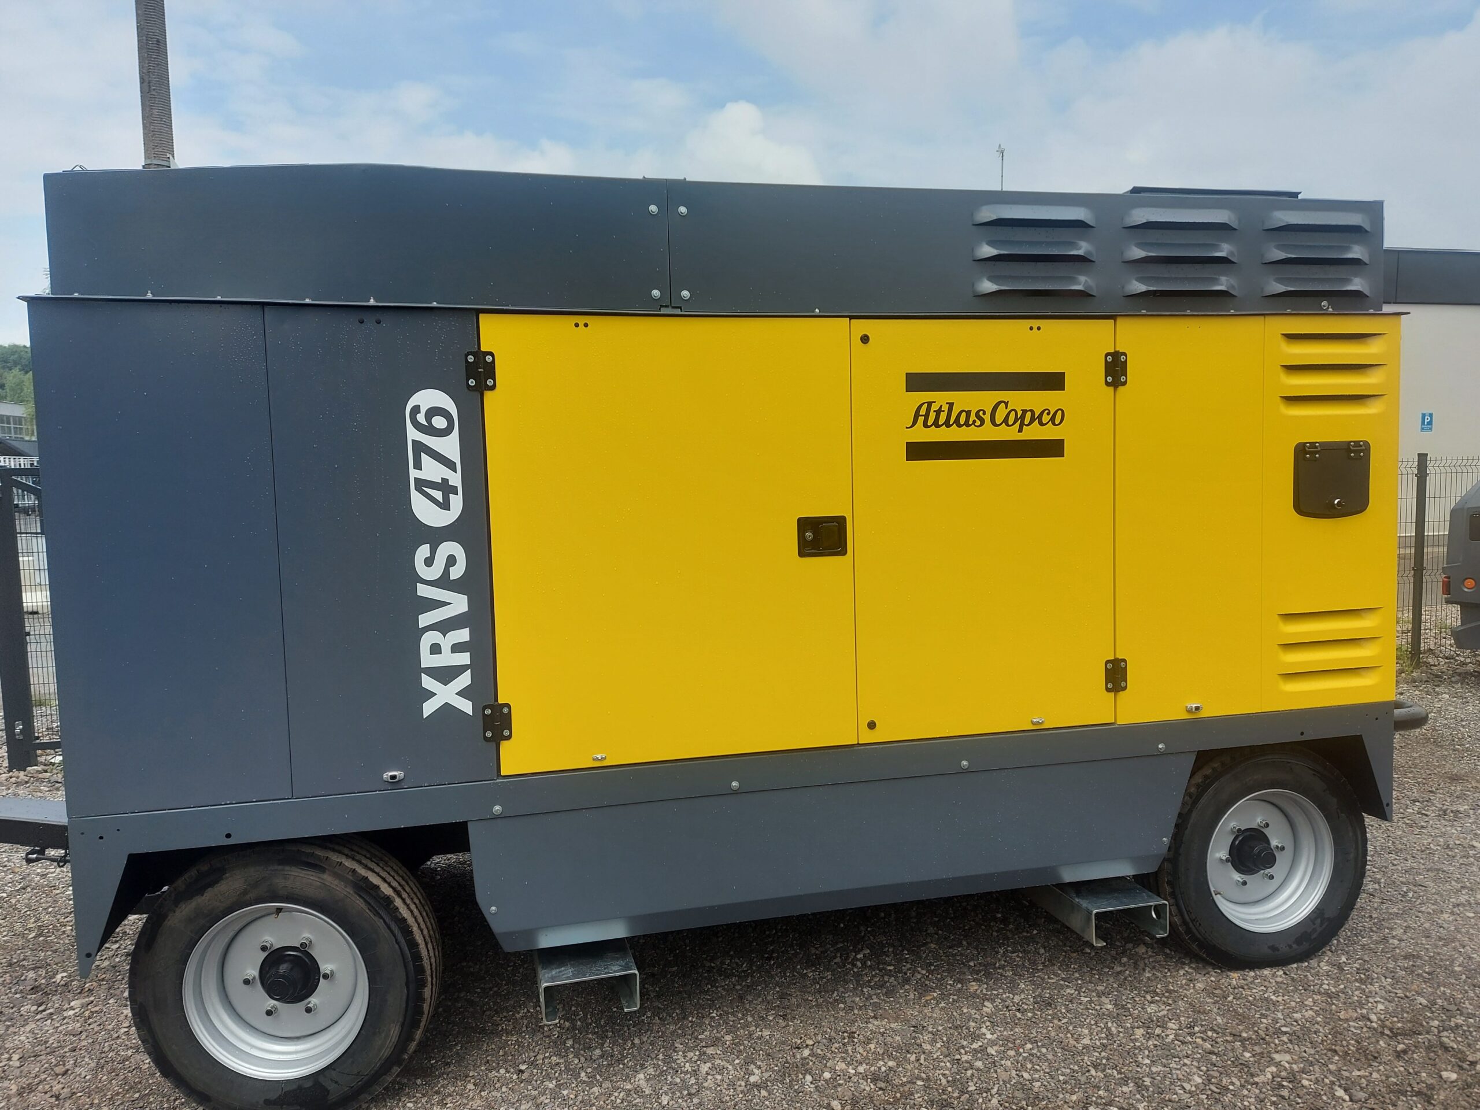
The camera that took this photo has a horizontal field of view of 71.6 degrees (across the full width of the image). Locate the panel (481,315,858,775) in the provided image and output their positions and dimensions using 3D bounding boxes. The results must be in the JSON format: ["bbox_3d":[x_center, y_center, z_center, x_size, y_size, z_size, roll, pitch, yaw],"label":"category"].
[{"bbox_3d":[-0.170,-0.041,2.812,1.000,1.215,0.050,-3,4,-12],"label":"panel"}]

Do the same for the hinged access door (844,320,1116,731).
[{"bbox_3d":[0.716,-0.080,2.994,0.812,1.215,0.050,-3,4,-12],"label":"hinged access door"}]

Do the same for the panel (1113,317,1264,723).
[{"bbox_3d":[1.358,-0.108,3.125,0.500,1.215,0.050,-3,4,-12],"label":"panel"}]

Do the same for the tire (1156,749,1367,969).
[{"bbox_3d":[1.678,0.970,3.365,0.765,0.765,0.220,-3,4,-12],"label":"tire"}]

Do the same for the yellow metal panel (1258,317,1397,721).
[{"bbox_3d":[1.842,-0.130,3.224,0.488,1.215,0.050,-3,4,-12],"label":"yellow metal panel"}]

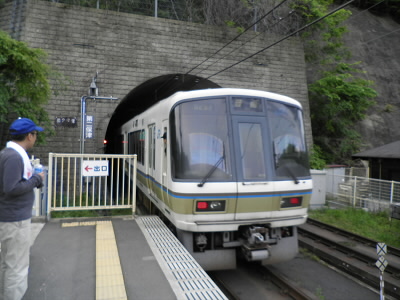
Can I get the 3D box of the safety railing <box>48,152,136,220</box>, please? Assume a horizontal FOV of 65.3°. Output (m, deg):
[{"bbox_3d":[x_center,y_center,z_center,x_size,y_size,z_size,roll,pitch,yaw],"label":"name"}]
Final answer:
[{"bbox_3d":[-2.175,0.737,6.389,1.720,1.320,0.075,2,0,-18],"label":"safety railing"}]

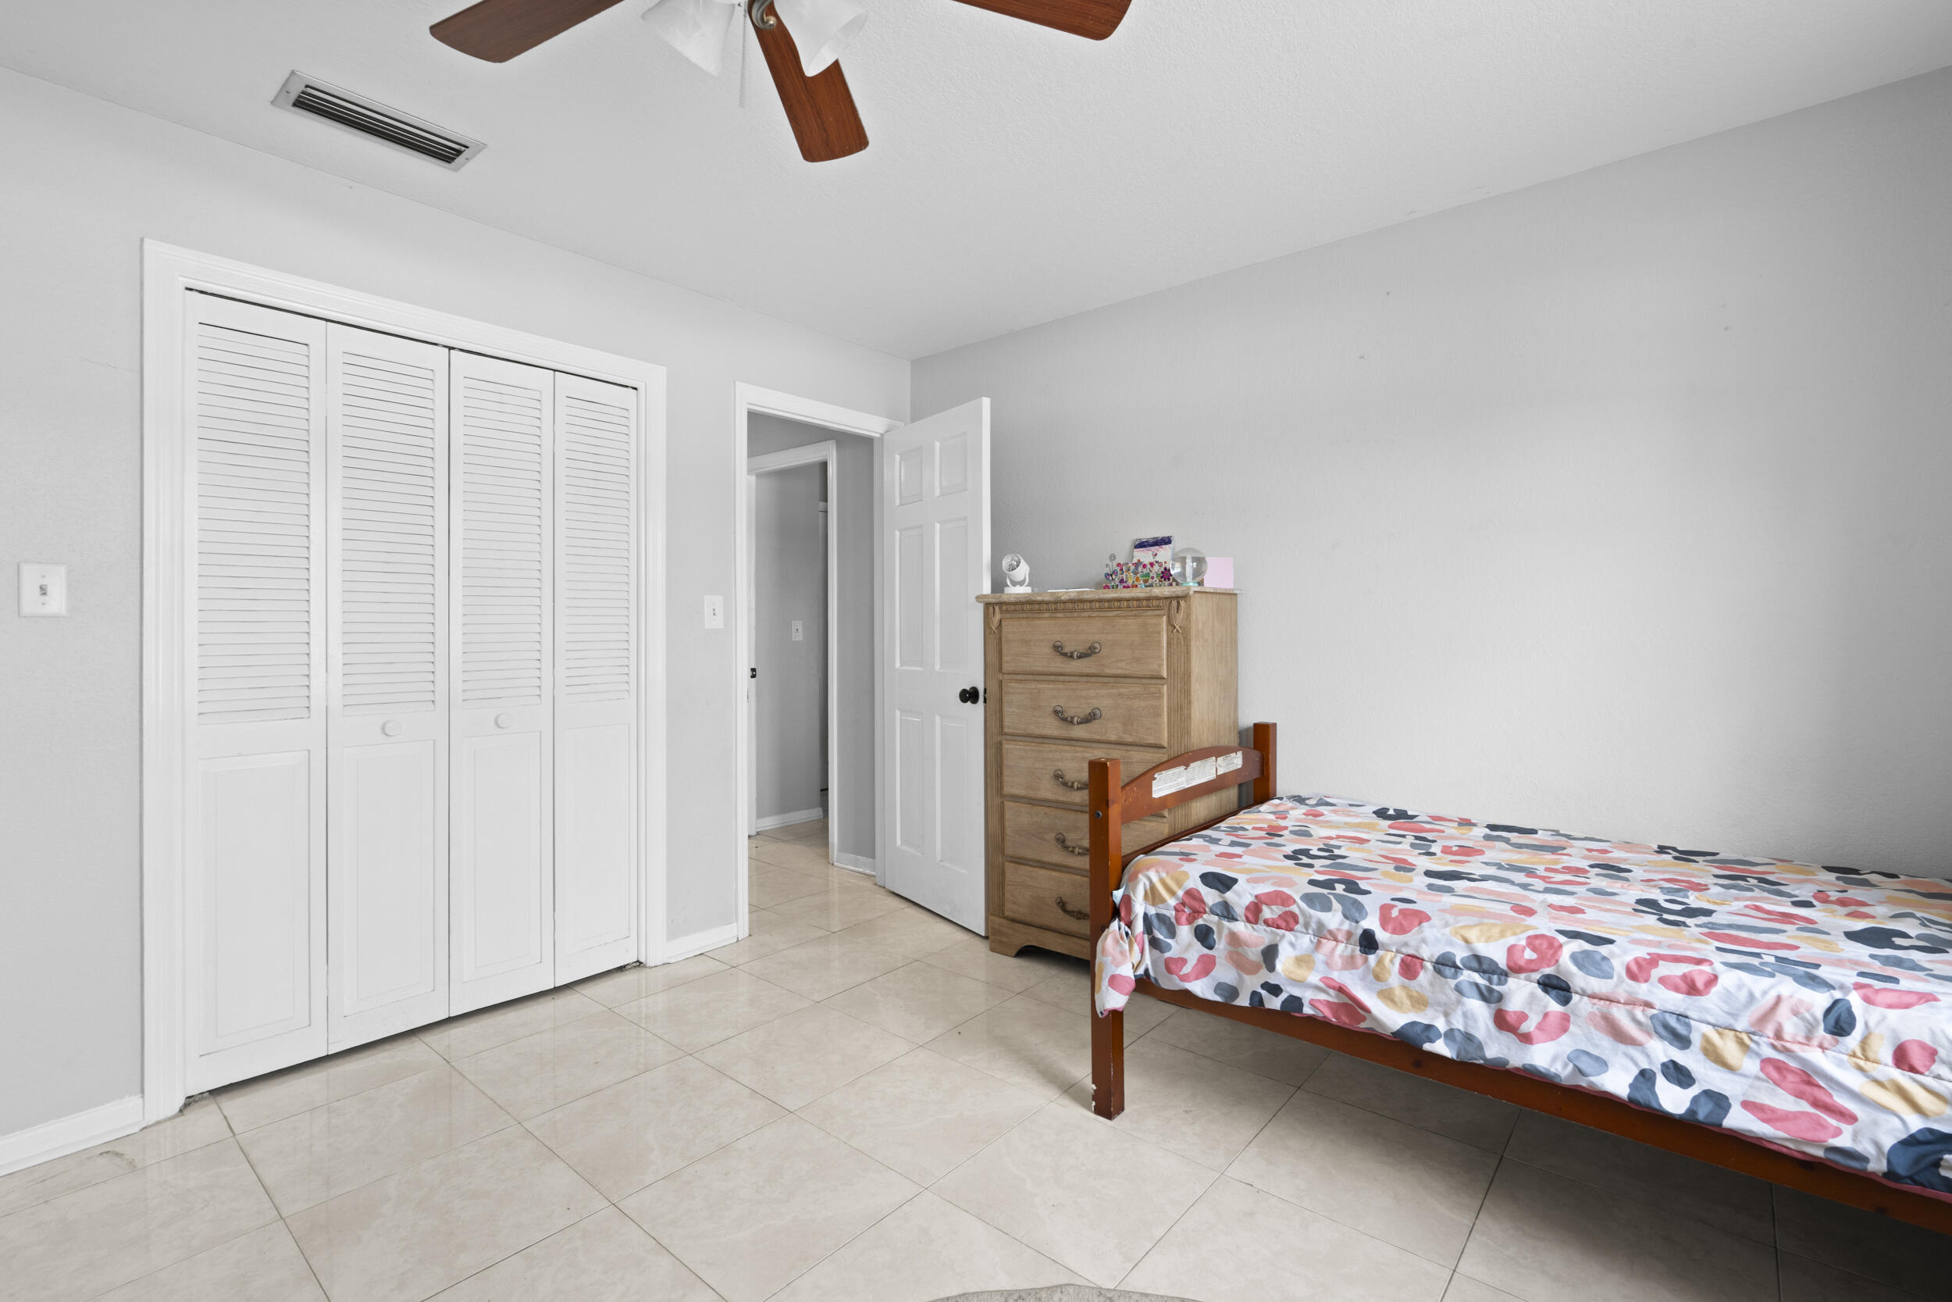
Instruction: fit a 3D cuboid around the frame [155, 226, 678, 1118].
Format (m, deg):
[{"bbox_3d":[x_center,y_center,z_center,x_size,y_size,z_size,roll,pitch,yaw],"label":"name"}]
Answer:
[{"bbox_3d":[-1.562,0.065,2.593,0.100,2.115,1.348,1,2,41],"label":"frame"}]

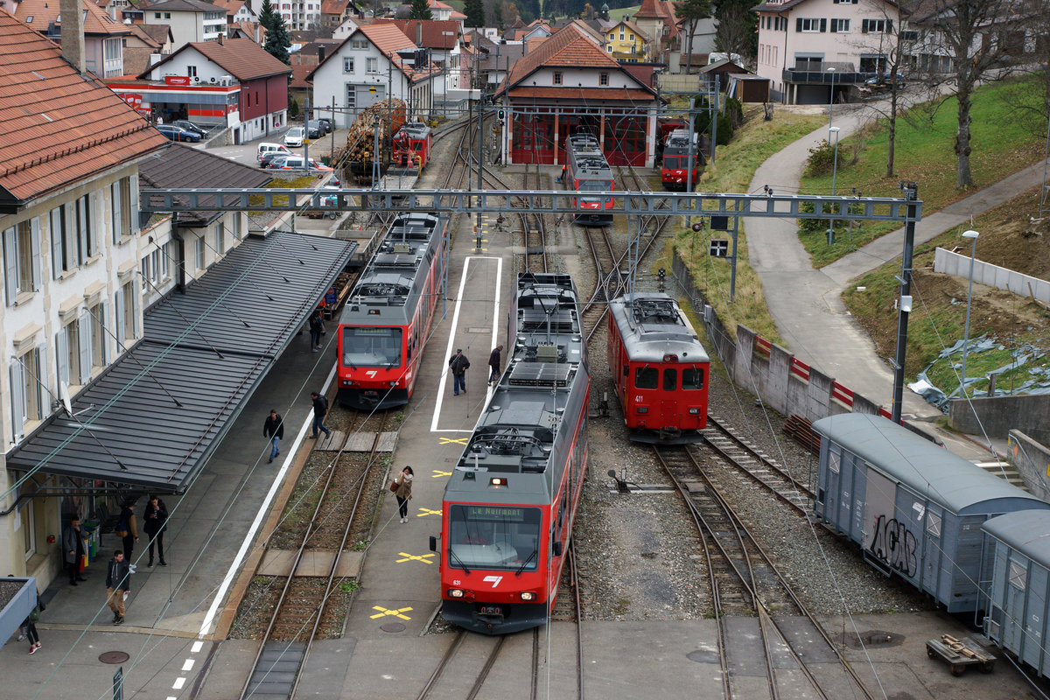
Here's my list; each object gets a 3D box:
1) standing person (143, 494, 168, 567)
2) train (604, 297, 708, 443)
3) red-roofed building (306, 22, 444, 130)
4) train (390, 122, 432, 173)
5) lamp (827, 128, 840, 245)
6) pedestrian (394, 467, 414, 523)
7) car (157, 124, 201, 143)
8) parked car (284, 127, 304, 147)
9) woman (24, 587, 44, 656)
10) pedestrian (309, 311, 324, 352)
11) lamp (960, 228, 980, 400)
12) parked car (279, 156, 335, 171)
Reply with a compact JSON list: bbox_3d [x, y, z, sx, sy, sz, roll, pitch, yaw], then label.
[{"bbox_3d":[-9.479,4.648,38.866,0.580,1.820,0.400,0,13,-7],"label":"standing person"},{"bbox_3d":[4.702,0.150,55.184,2.650,3.750,11.200,1,13,0],"label":"train"},{"bbox_3d":[-18.011,-33.840,185.644,12.300,11.400,28.000,2,13,3],"label":"red-roofed building"},{"bbox_3d":[-9.480,-17.002,128.827,2.600,3.900,11.000,1,13,-1],"label":"train"},{"bbox_3d":[15.237,-8.125,75.345,0.650,6.000,0.300,1,13,0],"label":"lamp"},{"bbox_3d":[-3.461,4.077,43.010,0.620,1.634,0.450,1,13,0],"label":"pedestrian"},{"bbox_3d":[-34.326,-21.415,151.000,4.600,1.480,1.800,6,14,21],"label":"car"},{"bbox_3d":[-22.404,-20.955,149.445,1.820,1.500,4.300,1,13,-1],"label":"parked car"},{"bbox_3d":[-11.066,5.955,34.066,0.500,1.650,0.470,-10,17,-40],"label":"woman"},{"bbox_3d":[-8.641,-0.828,62.759,0.480,1.700,0.520,7,14,23],"label":"pedestrian"},{"bbox_3d":[14.221,-0.938,49.103,0.600,5.800,0.300,-1,13,-8],"label":"lamp"},{"bbox_3d":[-17.676,-14.459,121.461,4.300,1.830,1.750,-2,13,-12],"label":"parked car"}]

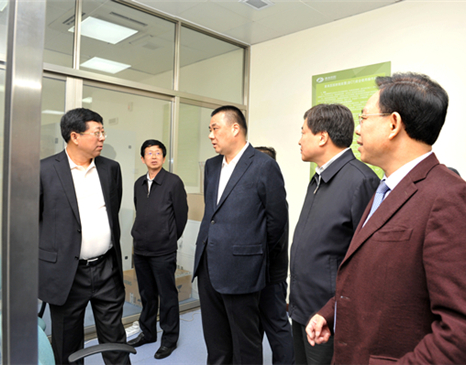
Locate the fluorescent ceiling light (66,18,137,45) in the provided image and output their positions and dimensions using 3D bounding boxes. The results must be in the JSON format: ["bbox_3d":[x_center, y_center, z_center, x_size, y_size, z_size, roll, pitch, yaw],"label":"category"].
[{"bbox_3d":[-1.446,-1.695,4.068,0.580,0.060,0.600,0,4,-43],"label":"fluorescent ceiling light"}]

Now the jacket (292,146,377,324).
[{"bbox_3d":[0.440,0.220,1.510,0.360,0.710,0.540,2,3,-12],"label":"jacket"}]

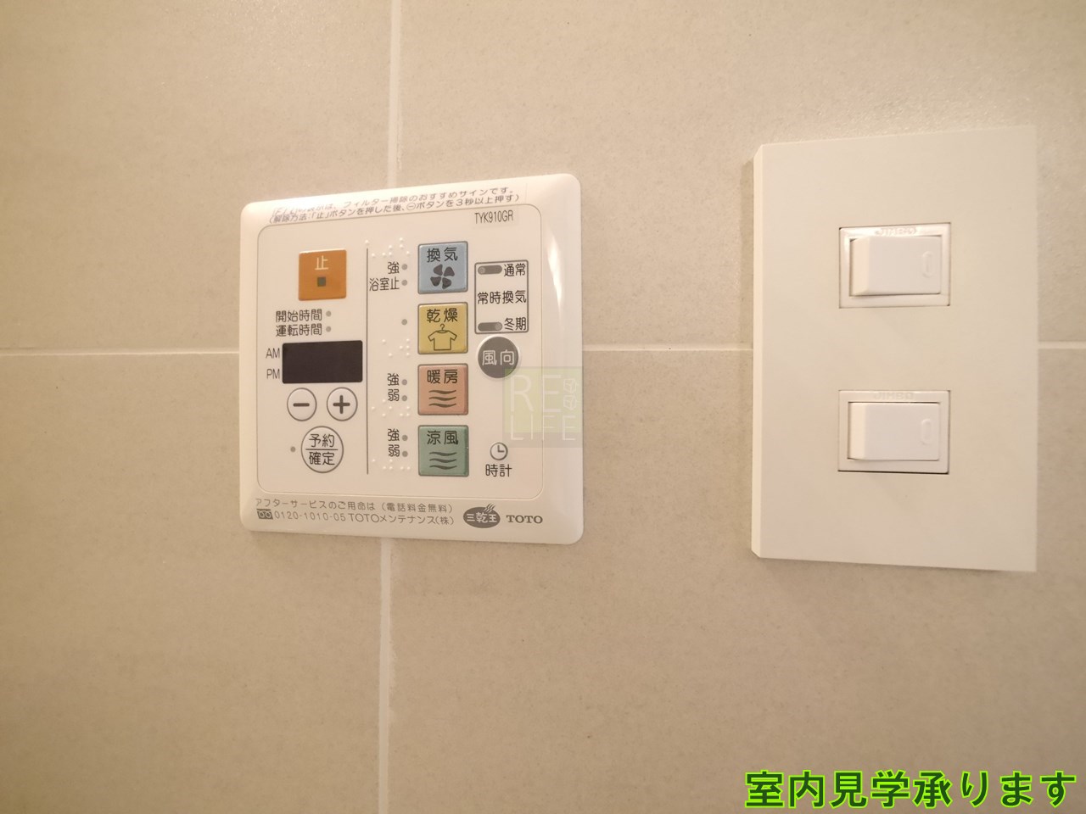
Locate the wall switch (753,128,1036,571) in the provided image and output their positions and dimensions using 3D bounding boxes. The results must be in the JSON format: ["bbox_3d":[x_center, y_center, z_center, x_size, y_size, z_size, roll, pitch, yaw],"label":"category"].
[{"bbox_3d":[0.098,-0.016,0.125,0.070,0.120,0.010,0,0,8],"label":"wall switch"}]

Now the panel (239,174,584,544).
[{"bbox_3d":[-0.048,-0.015,0.144,0.121,0.117,0.011,0,0,8],"label":"panel"}]

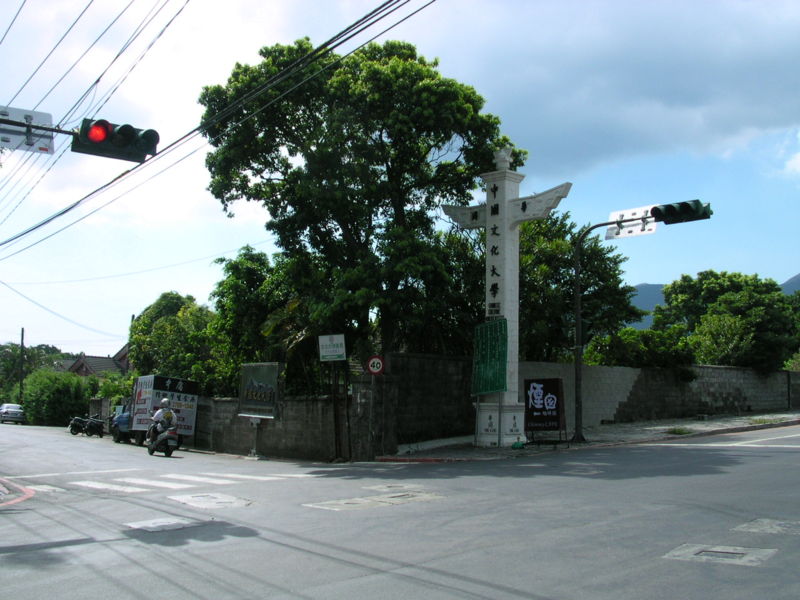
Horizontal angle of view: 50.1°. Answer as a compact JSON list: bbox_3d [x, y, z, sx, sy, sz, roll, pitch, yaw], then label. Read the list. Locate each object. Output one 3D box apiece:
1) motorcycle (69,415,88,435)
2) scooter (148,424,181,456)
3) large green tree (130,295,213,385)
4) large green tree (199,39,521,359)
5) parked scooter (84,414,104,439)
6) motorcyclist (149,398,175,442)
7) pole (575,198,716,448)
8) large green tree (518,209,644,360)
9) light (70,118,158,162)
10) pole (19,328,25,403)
[{"bbox_3d":[-14.565,5.672,38.800,0.680,1.080,1.800,5,-8,-42],"label":"motorcycle"},{"bbox_3d":[-6.305,3.571,22.700,0.680,1.120,1.800,5,-7,-38],"label":"scooter"},{"bbox_3d":[-8.270,2.376,31.500,3.800,5.300,3.800,0,-6,0],"label":"large green tree"},{"bbox_3d":[-1.171,-1.992,26.000,9.400,11.600,9.000,0,-6,0],"label":"large green tree"},{"bbox_3d":[-13.567,5.636,38.100,0.680,1.080,1.800,5,-8,-42],"label":"parked scooter"},{"bbox_3d":[-6.331,3.199,22.700,0.600,1.170,0.750,5,-7,-38],"label":"motorcyclist"},{"bbox_3d":[5.204,0.634,19.085,3.450,5.200,0.700,-5,-8,45],"label":"pole"},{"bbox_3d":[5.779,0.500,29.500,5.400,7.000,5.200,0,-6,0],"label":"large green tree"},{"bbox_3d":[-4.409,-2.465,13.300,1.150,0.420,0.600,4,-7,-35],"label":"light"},{"bbox_3d":[-29.191,5.905,66.000,0.250,7.500,0.250,0,-6,0],"label":"pole"}]

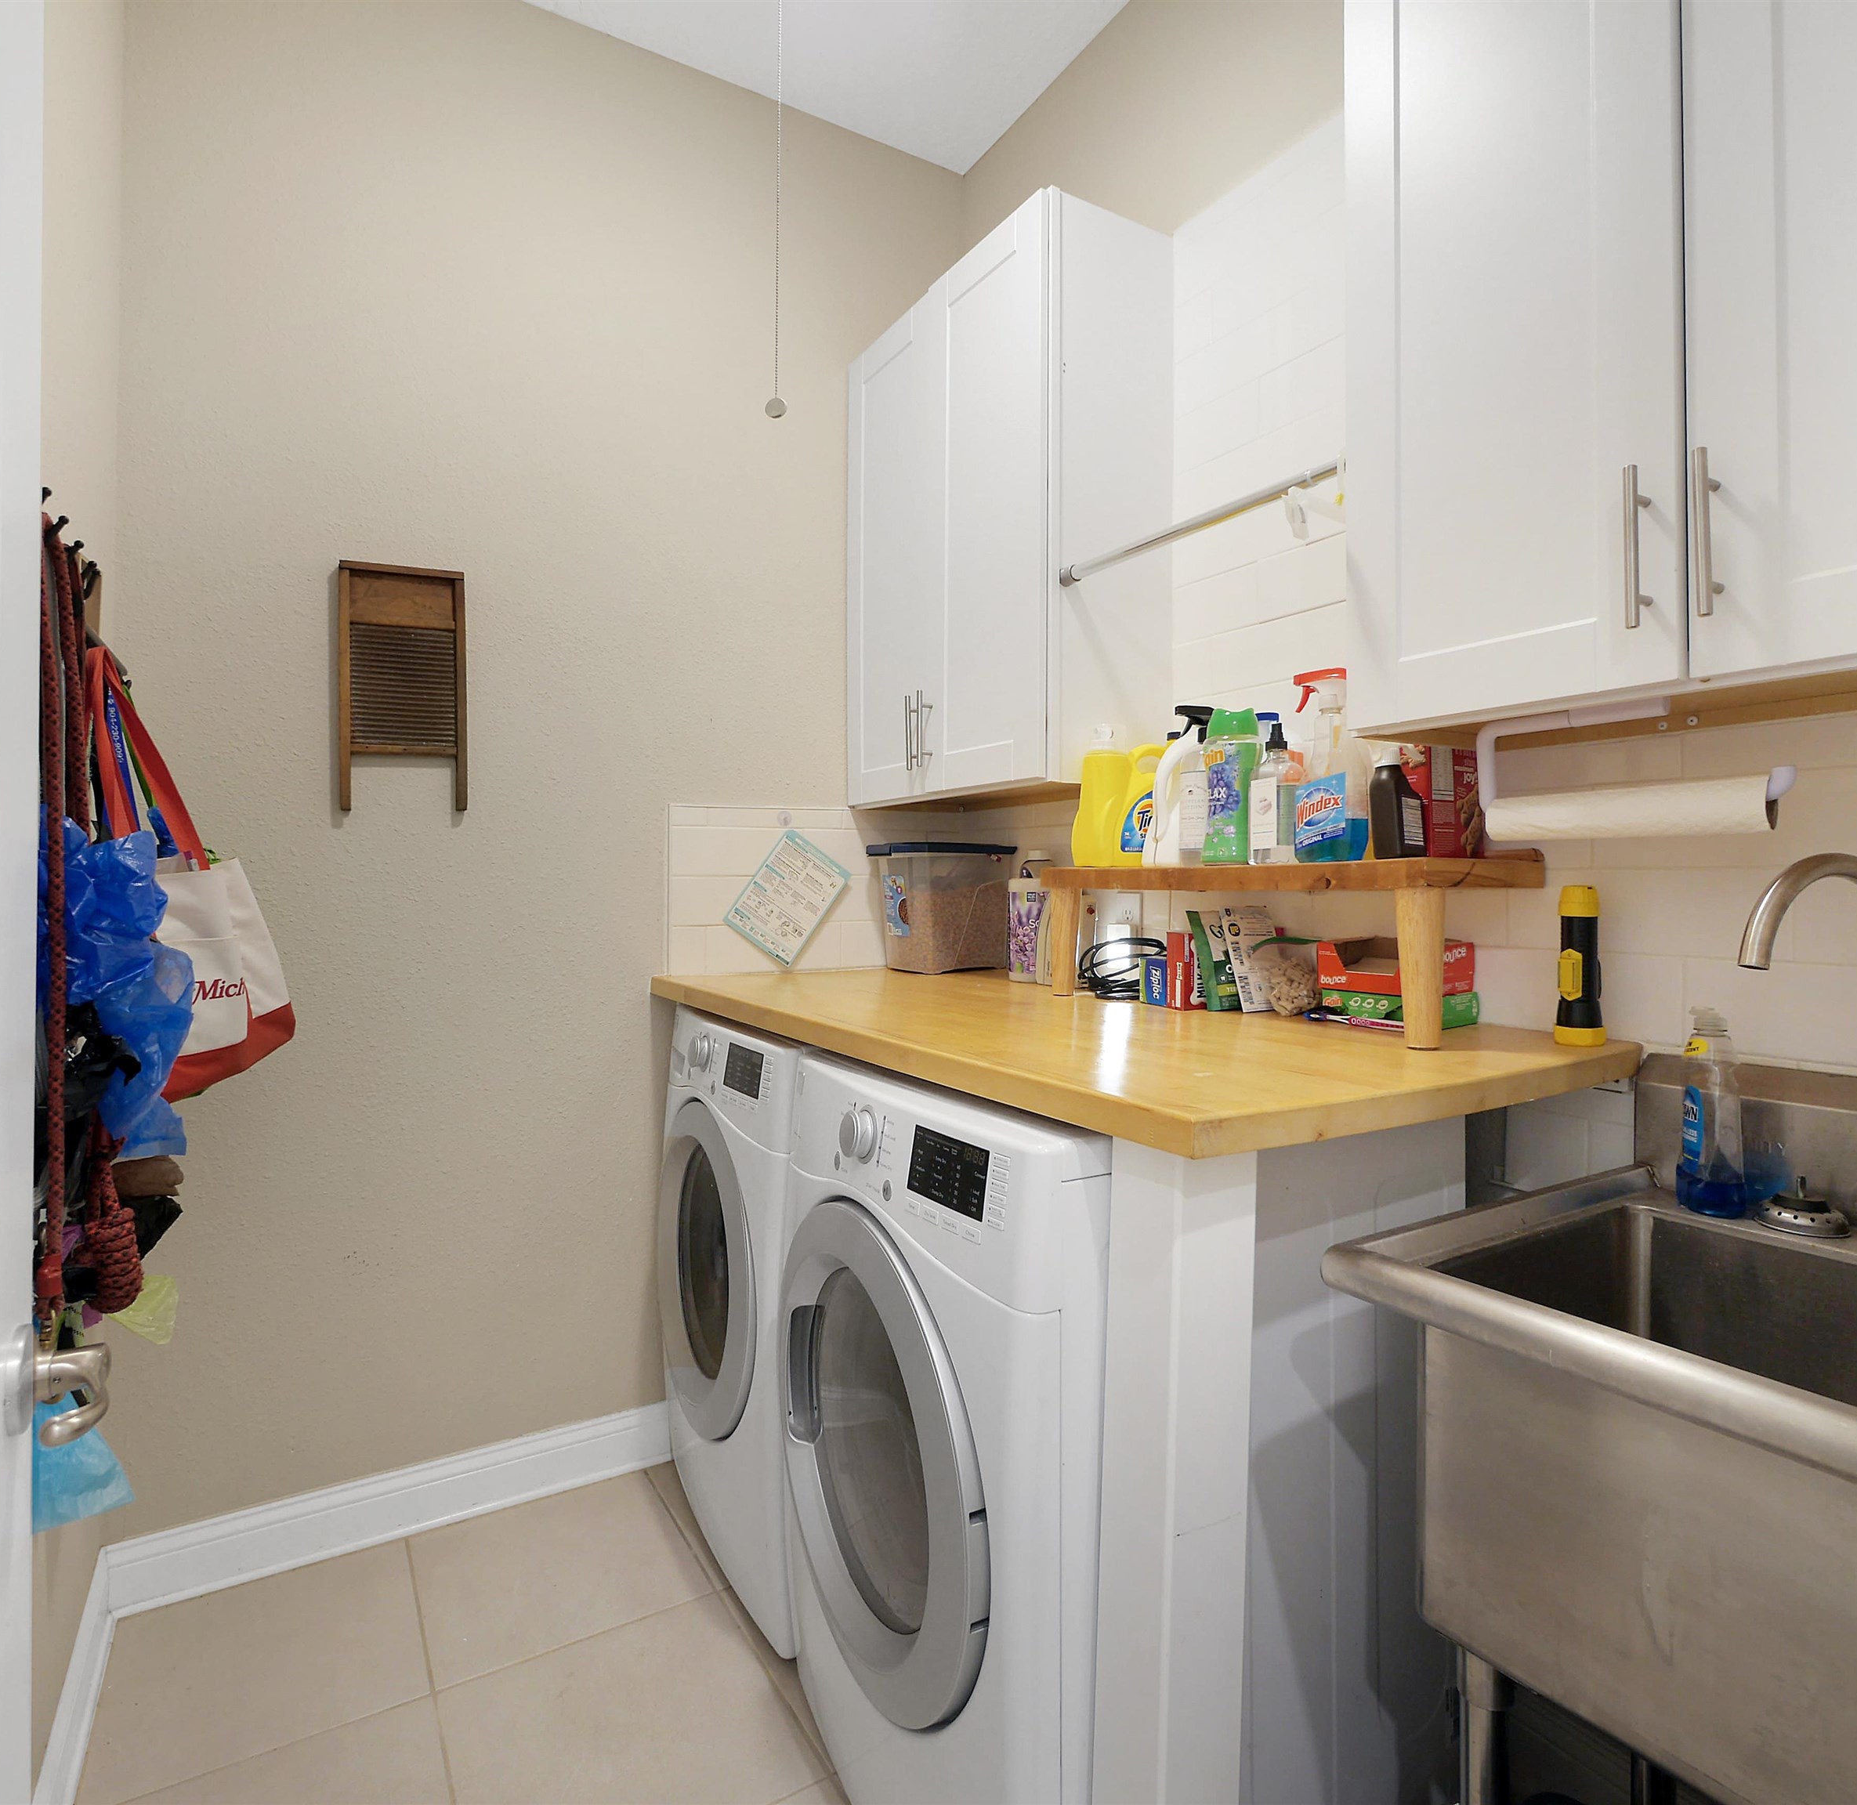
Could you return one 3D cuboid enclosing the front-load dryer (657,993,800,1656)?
[{"bbox_3d":[-0.142,0.777,2.118,0.750,1.015,0.680,0,1,-33],"label":"front-load dryer"}]

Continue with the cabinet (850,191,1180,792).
[{"bbox_3d":[0.153,-0.758,2.153,0.330,1.066,0.760,0,0,-33],"label":"cabinet"}]

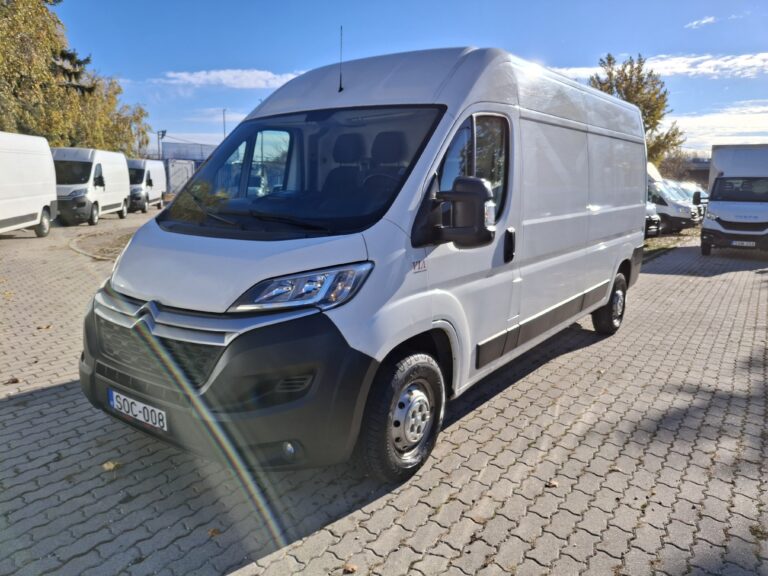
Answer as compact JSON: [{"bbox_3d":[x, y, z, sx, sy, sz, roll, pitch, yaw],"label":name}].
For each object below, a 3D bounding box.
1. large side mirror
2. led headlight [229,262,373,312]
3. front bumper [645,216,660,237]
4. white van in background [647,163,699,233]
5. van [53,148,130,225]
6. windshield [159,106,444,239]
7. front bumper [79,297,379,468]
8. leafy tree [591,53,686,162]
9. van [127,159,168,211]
[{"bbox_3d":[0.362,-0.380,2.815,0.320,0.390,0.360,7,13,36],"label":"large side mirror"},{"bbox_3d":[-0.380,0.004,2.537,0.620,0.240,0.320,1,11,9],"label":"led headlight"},{"bbox_3d":[8.104,-1.912,16.616,0.500,0.600,1.800,9,14,43],"label":"front bumper"},{"bbox_3d":[9.057,-3.474,21.114,5.600,2.450,2.050,9,14,43],"label":"white van in background"},{"bbox_3d":[-10.570,-3.530,19.070,2.050,2.520,5.900,-2,10,-12],"label":"van"},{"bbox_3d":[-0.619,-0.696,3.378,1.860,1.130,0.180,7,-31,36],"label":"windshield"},{"bbox_3d":[-1.026,0.392,3.013,2.020,0.780,0.740,7,13,36],"label":"front bumper"},{"bbox_3d":[12.524,-7.605,28.108,5.000,7.990,5.000,0,10,0],"label":"leafy tree"},{"bbox_3d":[-12.250,-4.980,26.800,2.050,2.520,5.900,-2,10,-12],"label":"van"}]

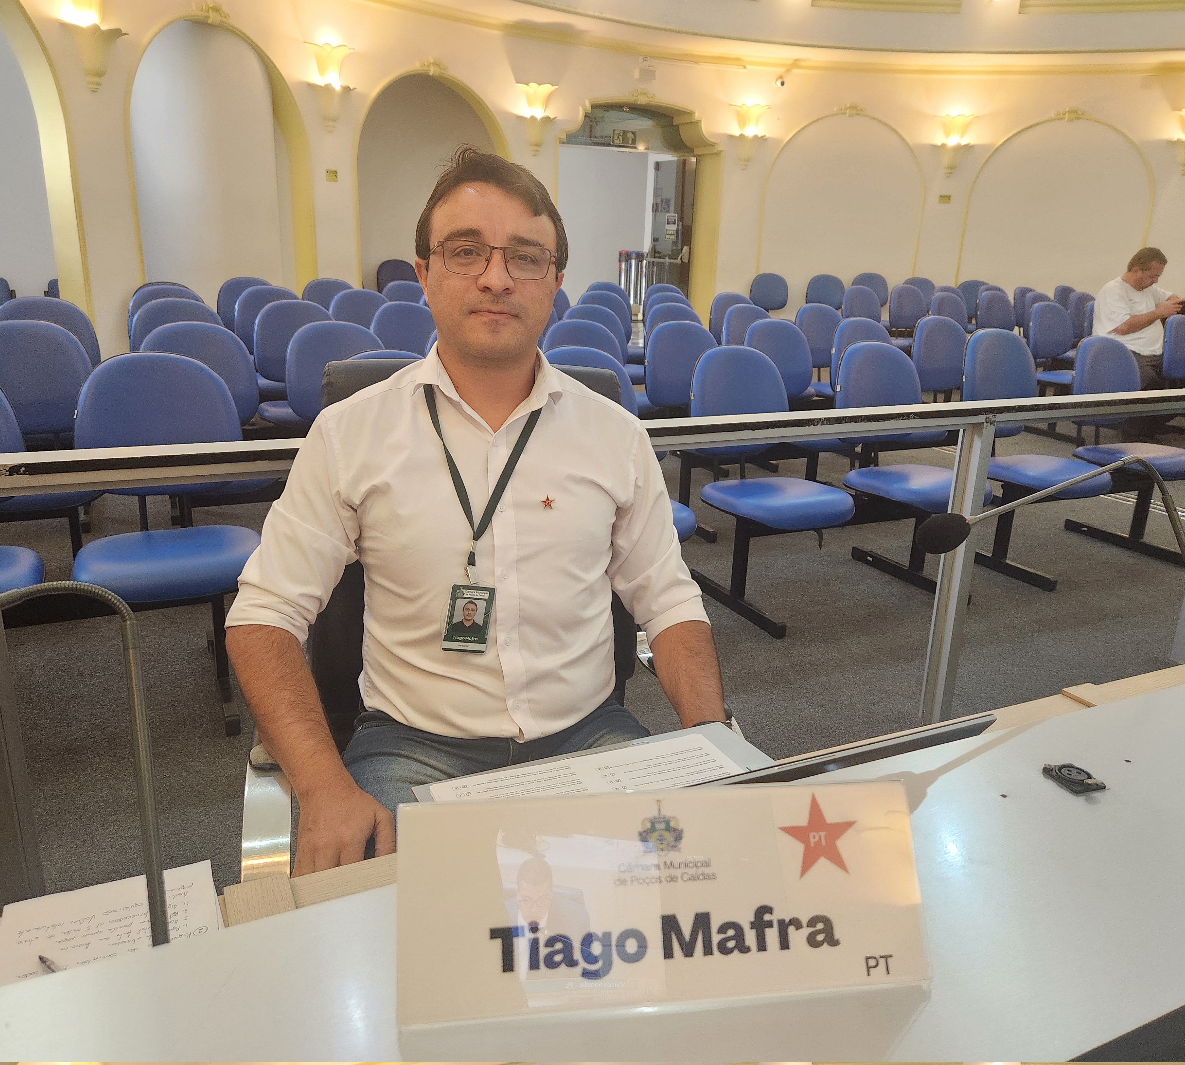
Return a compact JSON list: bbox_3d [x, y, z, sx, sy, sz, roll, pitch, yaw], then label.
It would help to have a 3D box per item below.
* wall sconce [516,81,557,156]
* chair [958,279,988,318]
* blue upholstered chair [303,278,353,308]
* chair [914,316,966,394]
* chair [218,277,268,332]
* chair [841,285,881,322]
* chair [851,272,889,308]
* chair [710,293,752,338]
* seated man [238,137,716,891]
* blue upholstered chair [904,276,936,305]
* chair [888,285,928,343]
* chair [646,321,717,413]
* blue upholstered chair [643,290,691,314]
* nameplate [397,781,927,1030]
[{"bbox_3d":[-0.565,-4.197,9.593,0.440,0.690,0.240,-10,21,-33],"label":"wall sconce"},{"bbox_3d":[4.147,-2.329,10.512,0.475,0.874,0.580,8,18,18],"label":"chair"},{"bbox_3d":[-1.784,-1.301,6.601,0.475,0.874,0.580,-6,19,-23],"label":"blue upholstered chair"},{"bbox_3d":[1.944,-0.663,4.968,0.475,0.874,0.580,-6,19,-24],"label":"chair"},{"bbox_3d":[-2.414,-1.323,6.710,0.480,0.910,0.560,-5,19,-21],"label":"chair"},{"bbox_3d":[2.507,-1.693,8.409,0.480,0.910,0.560,-7,19,-26],"label":"chair"},{"bbox_3d":[3.140,-2.462,10.828,0.475,0.874,0.580,4,18,7],"label":"chair"},{"bbox_3d":[1.108,-1.200,6.590,0.475,0.874,0.580,-6,19,-24],"label":"chair"},{"bbox_3d":[-0.147,0.231,1.194,0.650,1.360,0.750,-1,17,-8],"label":"seated man"},{"bbox_3d":[3.654,-2.310,10.411,0.450,0.906,0.570,0,17,-6],"label":"blue upholstered chair"},{"bbox_3d":[3.020,-1.760,8.676,0.480,0.910,0.560,-7,19,-26],"label":"chair"},{"bbox_3d":[0.515,-0.533,4.475,0.480,0.910,0.560,-6,19,-25],"label":"chair"},{"bbox_3d":[0.642,-1.218,6.690,0.480,0.910,0.560,-6,19,-25],"label":"blue upholstered chair"},{"bbox_3d":[0.041,0.204,0.564,0.305,0.104,0.100,-1,18,-8],"label":"nameplate"}]

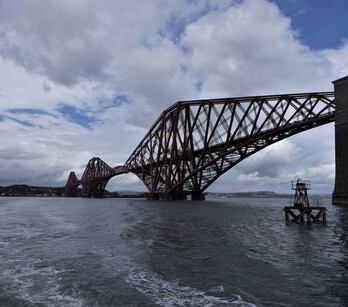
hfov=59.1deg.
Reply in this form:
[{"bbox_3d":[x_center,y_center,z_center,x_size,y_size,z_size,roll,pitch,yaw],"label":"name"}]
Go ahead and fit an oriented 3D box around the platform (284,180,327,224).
[{"bbox_3d":[18.930,6.700,44.600,4.250,6.200,4.250,5,-10,-32],"label":"platform"}]

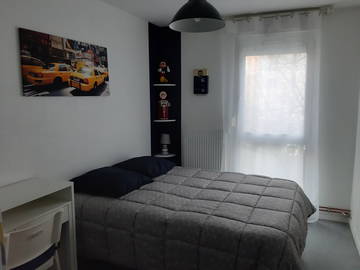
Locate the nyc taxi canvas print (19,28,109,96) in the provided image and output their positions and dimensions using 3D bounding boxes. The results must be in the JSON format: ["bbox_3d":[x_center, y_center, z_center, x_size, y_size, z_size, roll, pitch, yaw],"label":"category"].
[{"bbox_3d":[-0.943,-0.593,2.507,0.029,0.489,1.010,4,9,23],"label":"nyc taxi canvas print"}]

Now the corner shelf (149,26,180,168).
[{"bbox_3d":[-0.184,-0.332,3.941,0.315,2.305,0.315,4,9,23],"label":"corner shelf"}]

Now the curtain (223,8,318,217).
[{"bbox_3d":[1.079,-0.191,3.466,1.162,2.413,0.128,4,9,23],"label":"curtain"}]

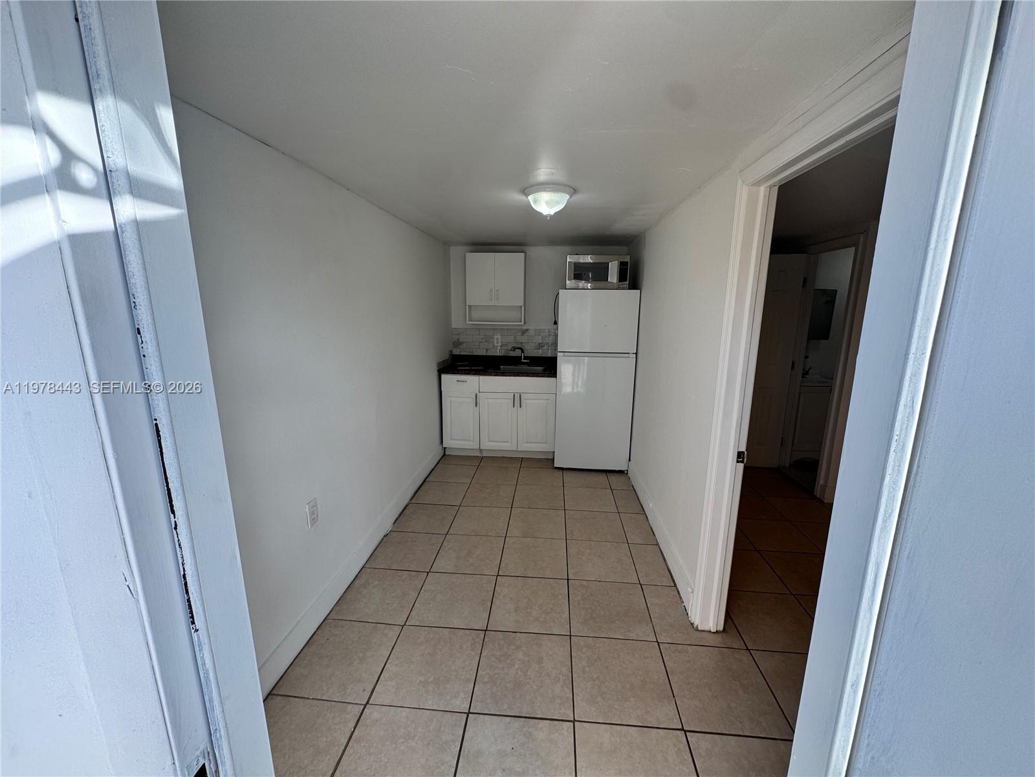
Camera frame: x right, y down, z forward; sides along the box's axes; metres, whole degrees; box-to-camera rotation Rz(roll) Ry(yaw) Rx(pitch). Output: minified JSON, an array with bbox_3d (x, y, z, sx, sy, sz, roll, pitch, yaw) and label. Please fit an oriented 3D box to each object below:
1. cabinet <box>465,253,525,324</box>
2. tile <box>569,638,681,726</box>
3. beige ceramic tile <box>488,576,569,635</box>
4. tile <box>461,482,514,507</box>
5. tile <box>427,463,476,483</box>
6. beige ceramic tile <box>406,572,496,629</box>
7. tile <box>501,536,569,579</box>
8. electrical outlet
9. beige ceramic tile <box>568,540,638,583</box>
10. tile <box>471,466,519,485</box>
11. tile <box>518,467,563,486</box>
[{"bbox_3d":[-0.213,-1.035,4.385,0.597,0.700,0.200,1,12,5],"label":"cabinet"},{"bbox_3d":[0.451,1.266,1.828,0.413,0.010,0.413,1,12,5],"label":"tile"},{"bbox_3d":[0.069,1.157,2.244,0.407,0.010,0.409,1,12,5],"label":"beige ceramic tile"},{"bbox_3d":[-0.231,0.888,3.479,0.407,0.012,0.407,1,12,5],"label":"tile"},{"bbox_3d":[-0.604,0.794,3.916,0.407,0.012,0.407,1,12,5],"label":"tile"},{"bbox_3d":[-0.342,1.150,2.280,0.407,0.010,0.409,1,12,5],"label":"beige ceramic tile"},{"bbox_3d":[0.106,1.072,2.650,0.407,0.010,0.409,1,12,5],"label":"tile"},{"bbox_3d":[-0.995,0.609,2.048,0.012,0.121,0.076,1,12,5],"label":"electrical outlet"},{"bbox_3d":[0.525,1.091,2.642,0.413,0.010,0.413,1,12,5],"label":"beige ceramic tile"},{"bbox_3d":[-0.194,0.801,3.880,0.407,0.012,0.407,1,12,5],"label":"tile"},{"bbox_3d":[0.217,0.808,3.844,0.407,0.012,0.407,1,12,5],"label":"tile"}]

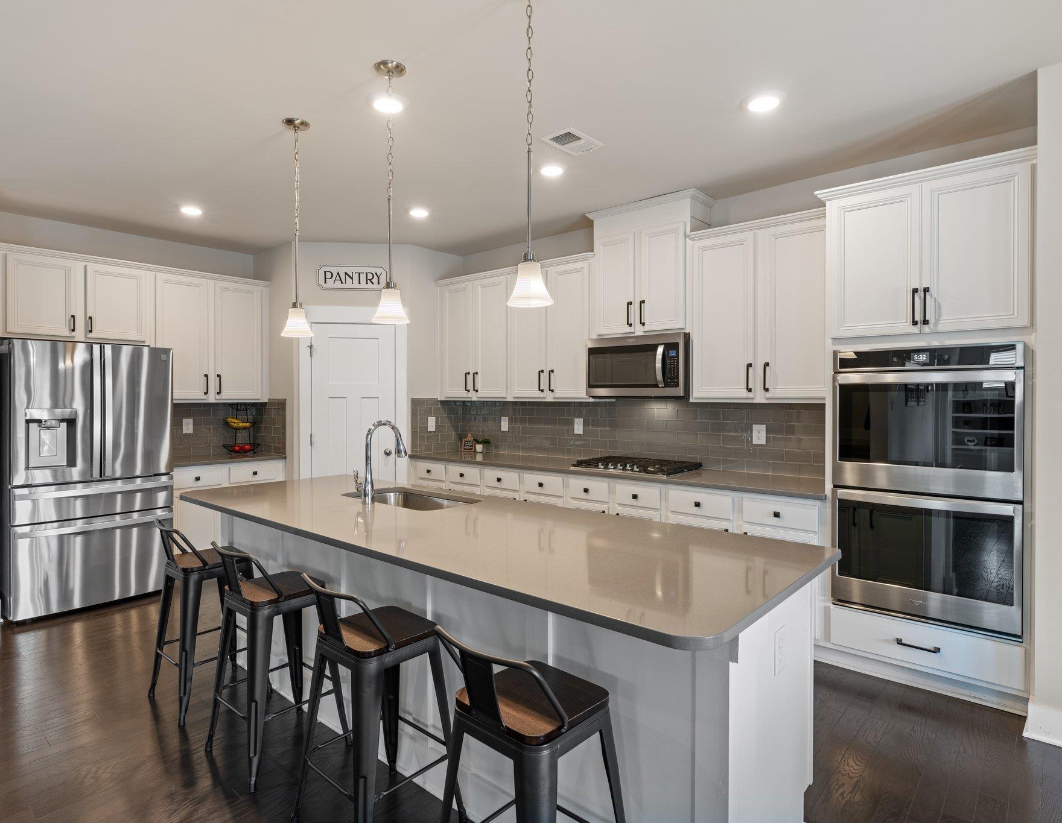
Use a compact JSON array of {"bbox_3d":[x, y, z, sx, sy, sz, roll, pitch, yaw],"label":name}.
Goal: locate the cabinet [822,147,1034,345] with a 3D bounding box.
[{"bbox_3d":[1.993,-0.741,3.107,0.870,0.745,0.664,1,2,42],"label":"cabinet"}]

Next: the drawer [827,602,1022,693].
[{"bbox_3d":[1.962,1.095,3.055,0.776,0.191,0.420,1,2,42],"label":"drawer"}]

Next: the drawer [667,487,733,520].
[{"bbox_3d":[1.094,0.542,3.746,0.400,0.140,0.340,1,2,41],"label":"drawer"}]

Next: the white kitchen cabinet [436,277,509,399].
[{"bbox_3d":[-0.431,-0.628,5.474,0.899,1.080,0.354,1,2,42],"label":"white kitchen cabinet"}]

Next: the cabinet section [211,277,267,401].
[{"bbox_3d":[-2.610,-0.592,5.390,0.330,1.020,0.455,1,1,41],"label":"cabinet section"}]

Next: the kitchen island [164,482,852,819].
[{"bbox_3d":[-0.391,0.881,2.512,2.800,0.914,1.010,1,2,41],"label":"kitchen island"}]

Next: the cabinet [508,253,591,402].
[{"bbox_3d":[0.231,-0.614,4.885,0.873,1.075,0.354,1,2,42],"label":"cabinet"}]

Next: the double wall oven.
[{"bbox_3d":[1.993,0.339,3.092,0.760,1.299,0.580,1,2,41],"label":"double wall oven"}]

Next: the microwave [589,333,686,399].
[{"bbox_3d":[0.809,-0.296,4.262,0.758,0.413,0.400,1,2,41],"label":"microwave"}]

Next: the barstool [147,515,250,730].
[{"bbox_3d":[-1.522,0.921,2.922,0.425,0.850,0.420,1,2,42],"label":"barstool"}]

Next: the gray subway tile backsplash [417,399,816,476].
[{"bbox_3d":[0.405,0.159,4.581,3.360,0.479,0.626,1,2,42],"label":"gray subway tile backsplash"}]

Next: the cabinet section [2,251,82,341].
[{"bbox_3d":[-3.486,-0.795,4.379,0.330,0.570,0.435,1,1,41],"label":"cabinet section"}]

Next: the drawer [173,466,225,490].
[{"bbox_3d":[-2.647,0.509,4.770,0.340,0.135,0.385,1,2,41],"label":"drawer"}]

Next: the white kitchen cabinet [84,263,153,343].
[{"bbox_3d":[-3.112,-0.776,4.595,0.330,0.539,0.420,1,2,41],"label":"white kitchen cabinet"}]

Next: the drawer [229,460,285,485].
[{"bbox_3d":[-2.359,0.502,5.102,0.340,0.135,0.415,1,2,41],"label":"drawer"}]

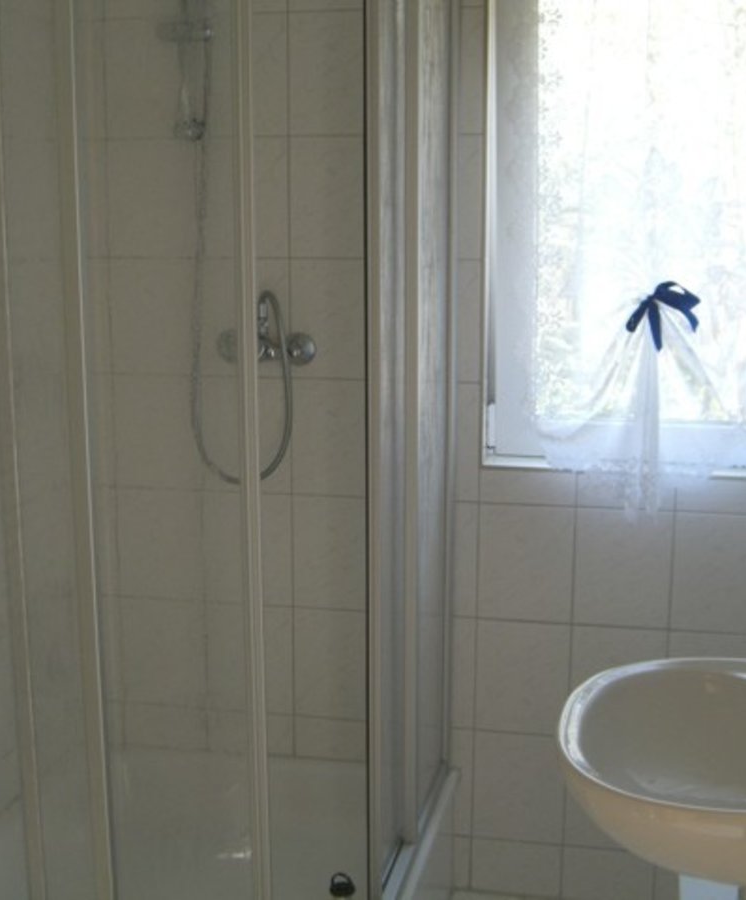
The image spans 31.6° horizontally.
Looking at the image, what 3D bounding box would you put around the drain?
[{"bbox_3d":[-0.060,0.883,2.674,0.057,0.040,0.057,0,10,0],"label":"drain"}]

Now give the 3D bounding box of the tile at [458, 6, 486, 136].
[{"bbox_3d":[0.124,-0.755,2.633,0.198,0.247,0.012,2,10,11],"label":"tile"}]

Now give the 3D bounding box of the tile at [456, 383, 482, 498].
[{"bbox_3d":[0.122,-0.015,2.756,0.200,0.250,0.010,2,10,11],"label":"tile"}]

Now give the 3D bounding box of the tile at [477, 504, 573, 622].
[{"bbox_3d":[0.318,0.237,2.761,0.200,0.250,0.010,2,10,11],"label":"tile"}]

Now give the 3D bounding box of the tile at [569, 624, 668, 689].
[{"bbox_3d":[0.514,0.490,2.766,0.200,0.250,0.010,2,10,11],"label":"tile"}]

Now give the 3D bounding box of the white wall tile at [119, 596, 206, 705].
[{"bbox_3d":[-0.466,0.453,2.963,0.200,0.250,0.010,2,10,11],"label":"white wall tile"}]

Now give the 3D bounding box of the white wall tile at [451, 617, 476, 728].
[{"bbox_3d":[0.122,0.475,2.845,0.200,0.250,0.010,2,10,11],"label":"white wall tile"}]

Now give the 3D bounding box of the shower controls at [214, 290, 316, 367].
[{"bbox_3d":[-0.226,-0.252,2.725,0.220,0.158,0.115,2,10,11],"label":"shower controls"}]

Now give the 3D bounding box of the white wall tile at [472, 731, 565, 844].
[{"bbox_3d":[0.317,0.727,2.841,0.198,0.247,0.012,2,10,11],"label":"white wall tile"}]

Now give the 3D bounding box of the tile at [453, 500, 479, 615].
[{"bbox_3d":[0.122,0.230,2.800,0.200,0.250,0.010,2,10,11],"label":"tile"}]

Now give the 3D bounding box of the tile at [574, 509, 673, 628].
[{"bbox_3d":[0.514,0.245,2.721,0.200,0.250,0.010,2,10,11],"label":"tile"}]

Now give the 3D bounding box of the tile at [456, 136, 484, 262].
[{"bbox_3d":[0.122,-0.506,2.667,0.200,0.250,0.010,2,10,11],"label":"tile"}]

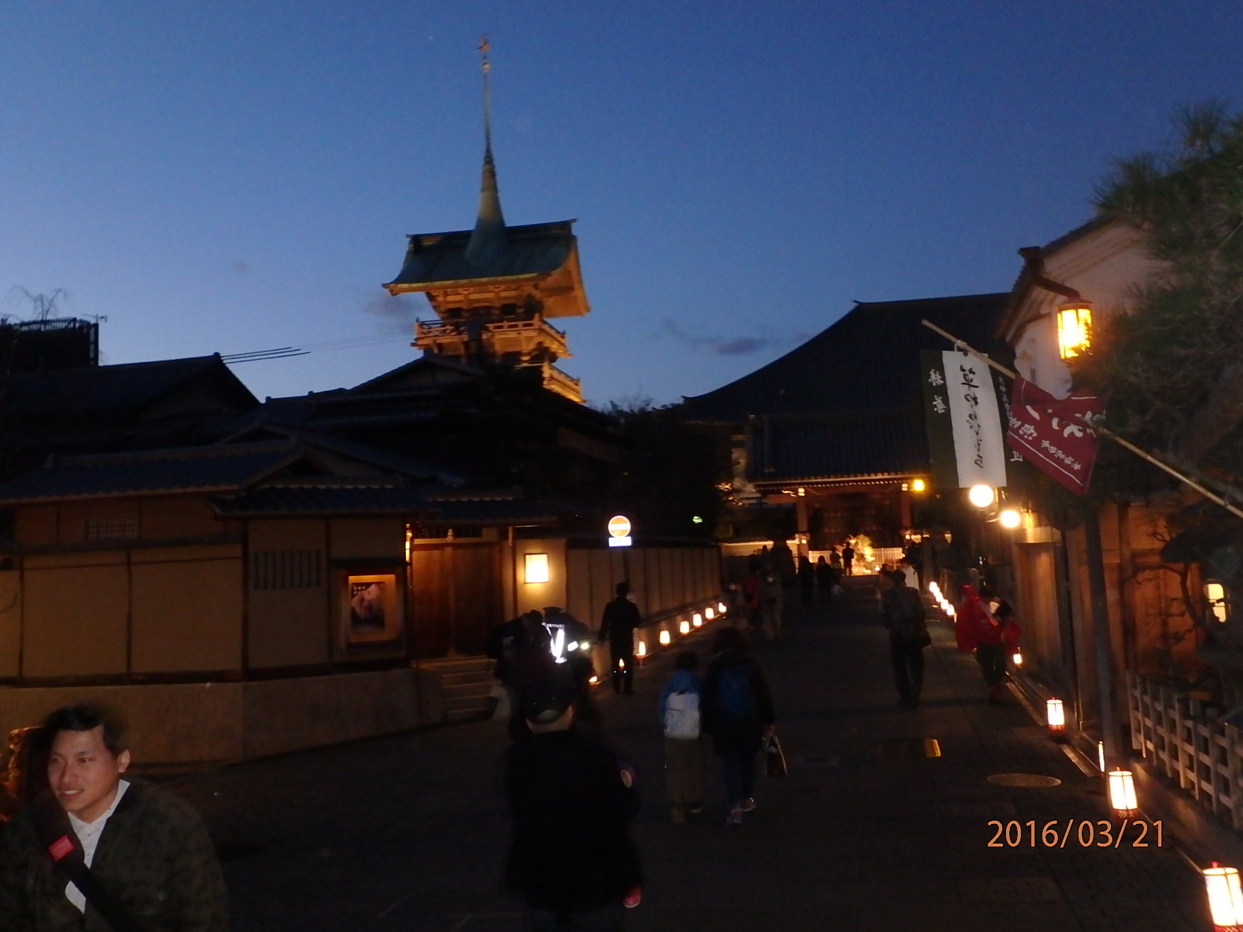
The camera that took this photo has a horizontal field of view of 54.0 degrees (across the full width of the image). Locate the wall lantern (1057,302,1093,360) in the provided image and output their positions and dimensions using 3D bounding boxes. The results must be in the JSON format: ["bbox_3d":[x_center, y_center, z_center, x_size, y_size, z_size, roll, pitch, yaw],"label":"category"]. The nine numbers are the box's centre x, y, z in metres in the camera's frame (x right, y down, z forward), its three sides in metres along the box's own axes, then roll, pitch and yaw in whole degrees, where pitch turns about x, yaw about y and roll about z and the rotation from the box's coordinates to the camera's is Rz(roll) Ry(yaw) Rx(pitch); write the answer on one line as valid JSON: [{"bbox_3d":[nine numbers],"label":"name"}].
[{"bbox_3d":[4.458,-1.317,12.000,0.320,0.550,0.320,-3,-7,11],"label":"wall lantern"}]

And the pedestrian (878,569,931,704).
[{"bbox_3d":[3.653,2.217,15.700,0.600,1.740,0.420,-4,-6,11],"label":"pedestrian"}]

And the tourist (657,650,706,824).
[{"bbox_3d":[0.489,2.215,10.000,0.380,1.380,0.400,-3,-7,11],"label":"tourist"}]

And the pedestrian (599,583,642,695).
[{"bbox_3d":[-0.015,2.605,18.400,0.580,1.680,0.360,-2,-7,2],"label":"pedestrian"}]

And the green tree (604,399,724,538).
[{"bbox_3d":[1.611,1.136,41.603,4.100,6.900,4.100,-3,-7,11],"label":"green tree"}]

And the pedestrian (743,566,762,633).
[{"bbox_3d":[3.115,3.161,28.900,0.480,1.610,0.360,-4,-6,11],"label":"pedestrian"}]

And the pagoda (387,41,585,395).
[{"bbox_3d":[-7.940,-9.146,74.179,11.000,35.500,10.500,-3,-7,10],"label":"pagoda"}]

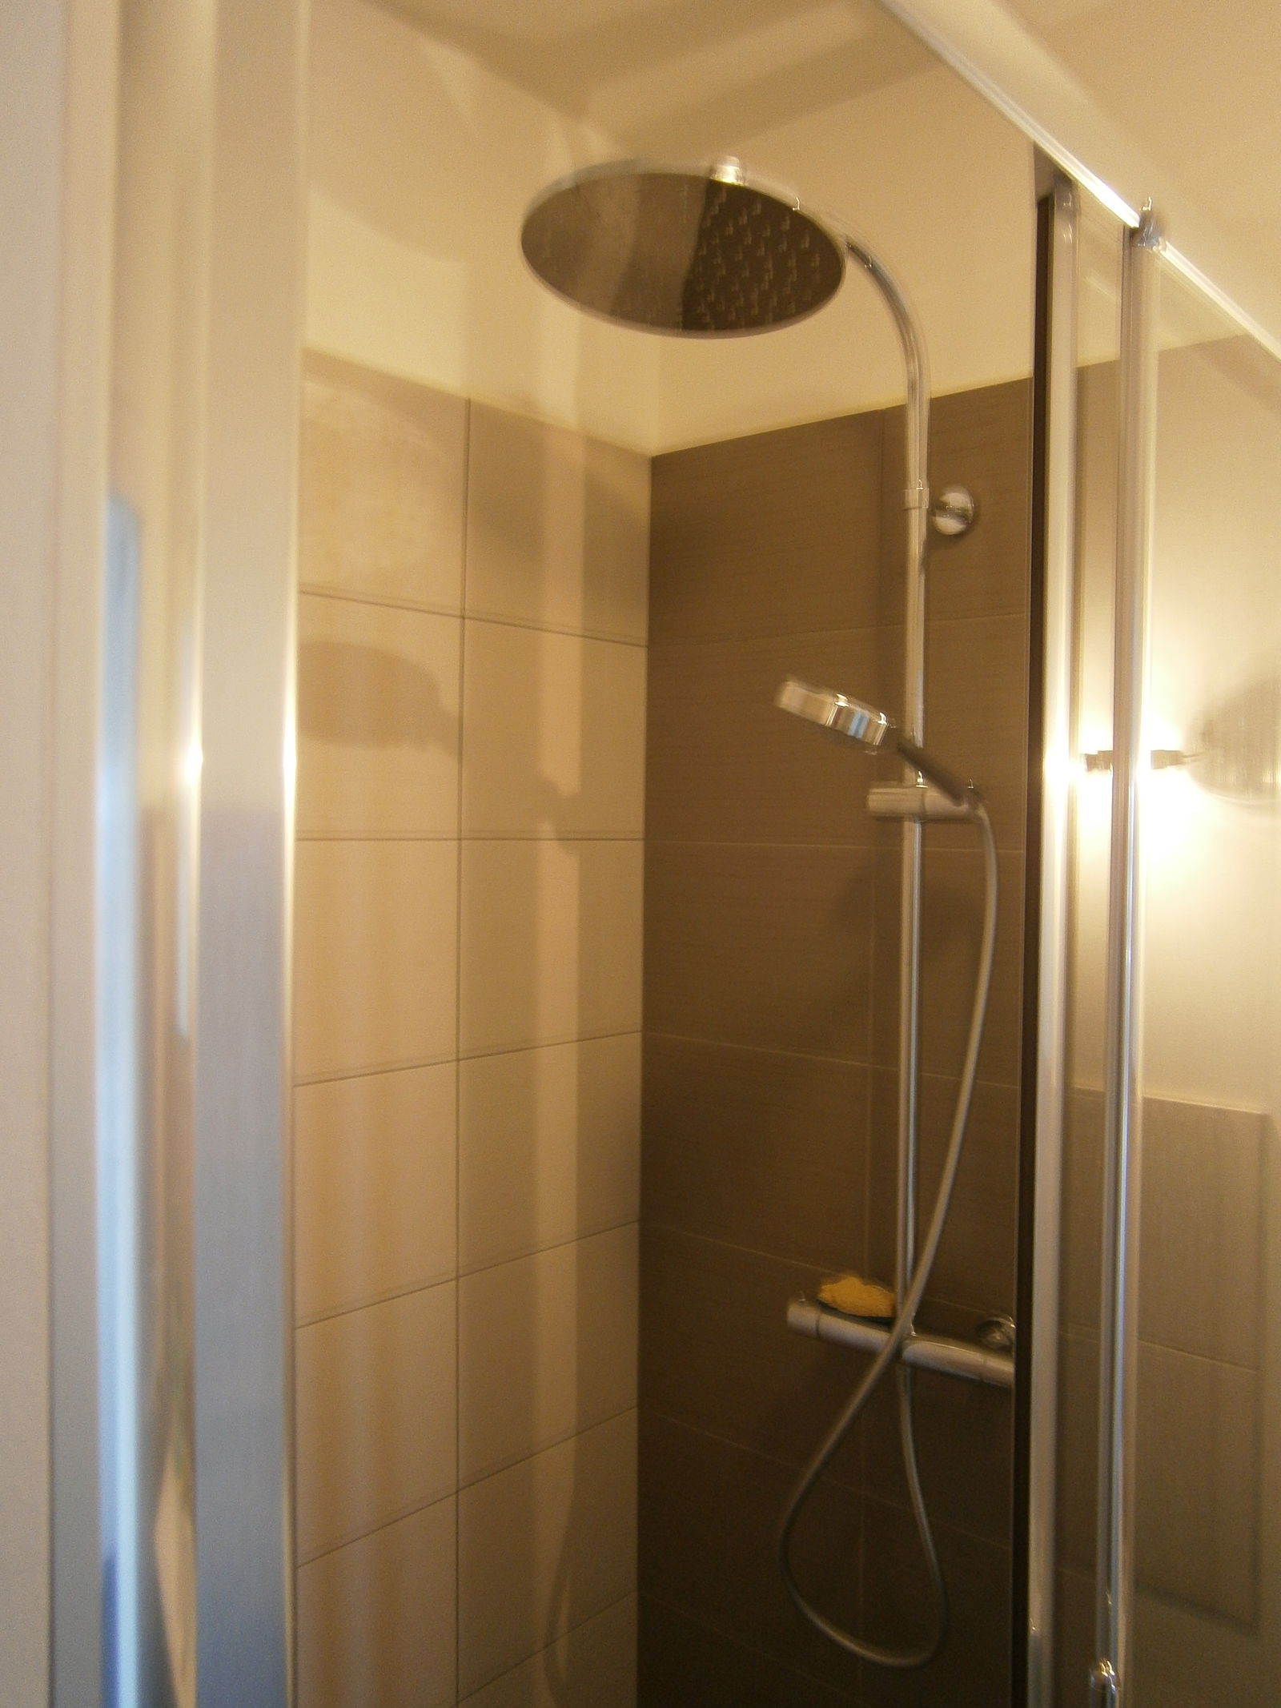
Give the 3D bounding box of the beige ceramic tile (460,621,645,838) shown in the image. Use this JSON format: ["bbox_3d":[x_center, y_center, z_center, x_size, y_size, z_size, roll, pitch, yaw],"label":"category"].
[{"bbox_3d":[-0.100,-0.142,1.572,0.010,0.248,0.310,2,2,42],"label":"beige ceramic tile"}]

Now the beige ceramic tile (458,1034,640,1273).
[{"bbox_3d":[-0.107,0.358,1.586,0.010,0.248,0.310,2,2,42],"label":"beige ceramic tile"}]

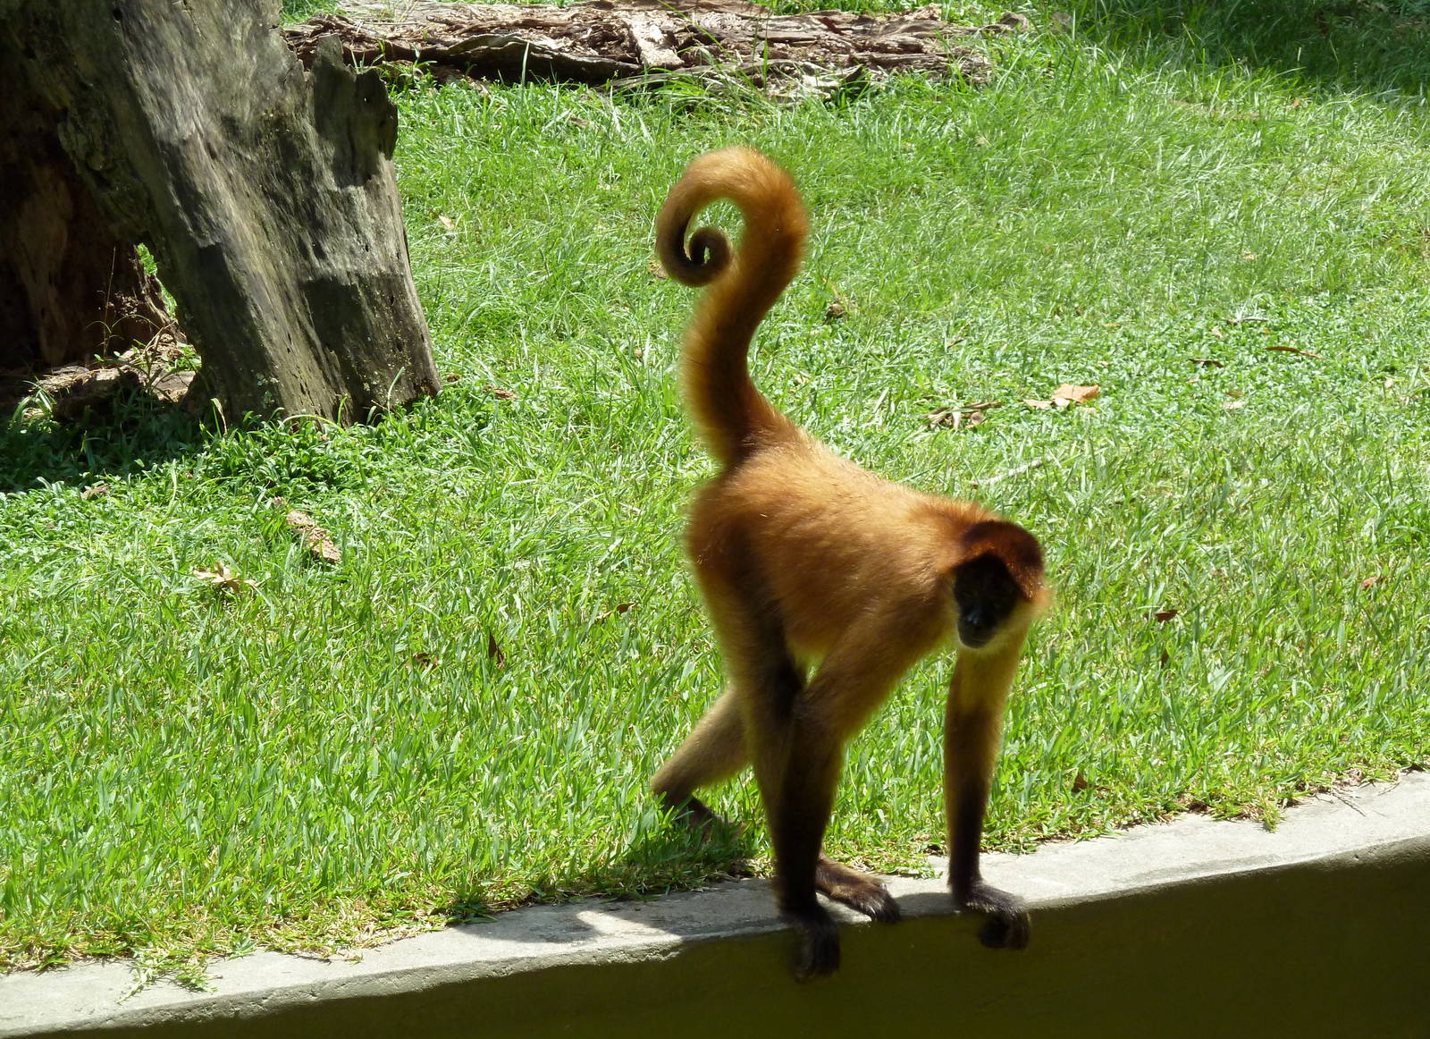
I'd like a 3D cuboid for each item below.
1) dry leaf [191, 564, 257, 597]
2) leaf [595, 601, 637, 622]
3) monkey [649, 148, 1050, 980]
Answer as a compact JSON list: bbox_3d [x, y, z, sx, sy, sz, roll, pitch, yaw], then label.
[{"bbox_3d":[-0.619,0.077,6.678,0.078,0.025,0.060,0,17,0],"label":"dry leaf"},{"bbox_3d":[-0.123,0.114,6.555,0.050,0.020,0.035,0,17,0],"label":"leaf"},{"bbox_3d":[0.118,0.045,5.619,0.520,0.820,0.270,13,21,36],"label":"monkey"}]

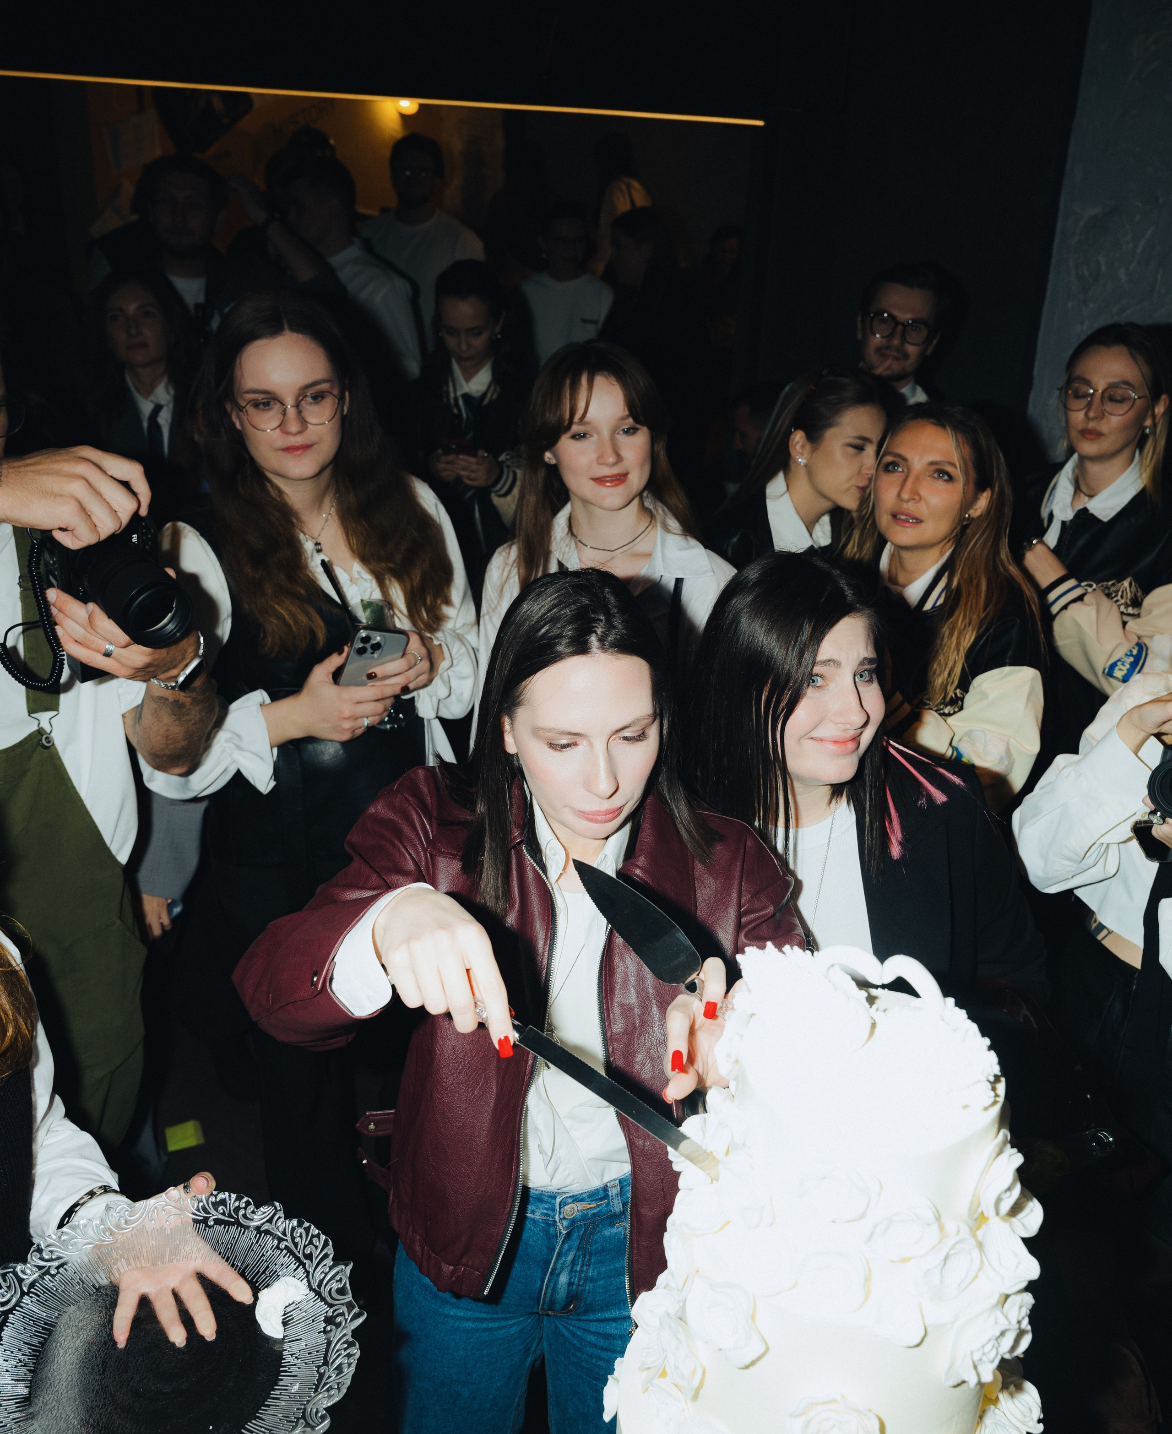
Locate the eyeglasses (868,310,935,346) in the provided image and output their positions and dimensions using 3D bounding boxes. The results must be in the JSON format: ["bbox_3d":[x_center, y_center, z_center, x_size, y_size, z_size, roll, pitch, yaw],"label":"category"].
[{"bbox_3d":[0.669,-0.827,3.110,0.142,0.052,0.140,14,17,8],"label":"eyeglasses"}]

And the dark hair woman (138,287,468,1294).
[{"bbox_3d":[-0.401,0.279,2.171,0.470,1.680,0.370,-4,23,-19],"label":"dark hair woman"}]

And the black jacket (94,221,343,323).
[{"bbox_3d":[-0.924,-0.876,3.759,0.620,0.700,0.340,-2,22,-13],"label":"black jacket"}]

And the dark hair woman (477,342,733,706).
[{"bbox_3d":[0.007,0.234,2.381,0.430,1.650,0.290,-1,22,-9],"label":"dark hair woman"}]

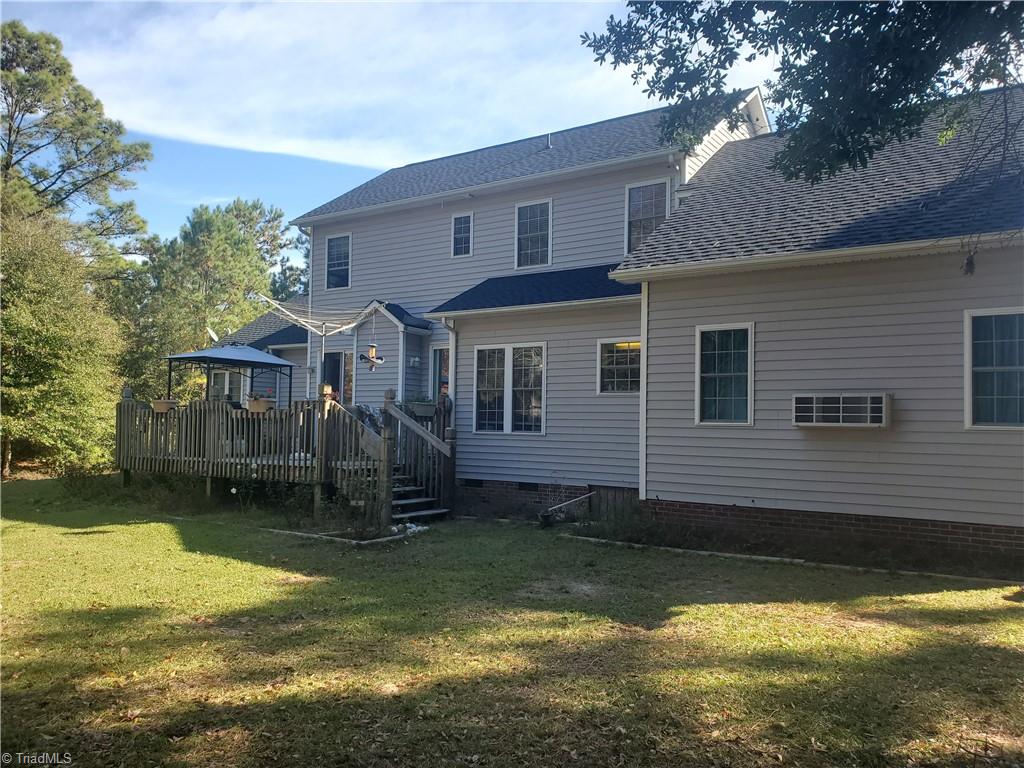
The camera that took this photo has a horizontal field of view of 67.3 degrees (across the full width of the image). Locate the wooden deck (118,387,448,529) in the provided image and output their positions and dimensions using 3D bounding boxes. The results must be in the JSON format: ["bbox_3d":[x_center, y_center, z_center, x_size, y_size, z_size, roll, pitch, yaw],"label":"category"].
[{"bbox_3d":[-4.145,1.304,15.745,7.870,2.240,3.830,-1,-3,33],"label":"wooden deck"}]

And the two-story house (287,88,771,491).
[{"bbox_3d":[0.604,-1.763,18.457,10.410,8.830,7.420,-1,-3,33],"label":"two-story house"}]

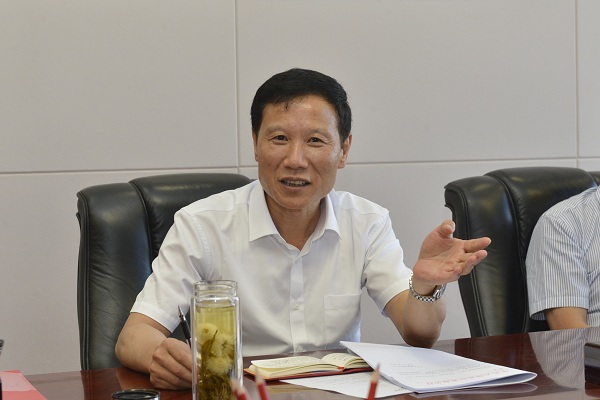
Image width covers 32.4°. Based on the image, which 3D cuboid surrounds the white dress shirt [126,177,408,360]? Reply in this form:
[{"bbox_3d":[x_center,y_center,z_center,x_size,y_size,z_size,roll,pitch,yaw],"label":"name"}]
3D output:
[{"bbox_3d":[-0.065,0.235,2.030,0.540,0.570,0.360,-1,1,-20],"label":"white dress shirt"}]

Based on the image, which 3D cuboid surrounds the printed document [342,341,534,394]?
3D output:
[{"bbox_3d":[0.224,0.269,1.725,0.212,0.040,0.297,-1,1,-20],"label":"printed document"}]

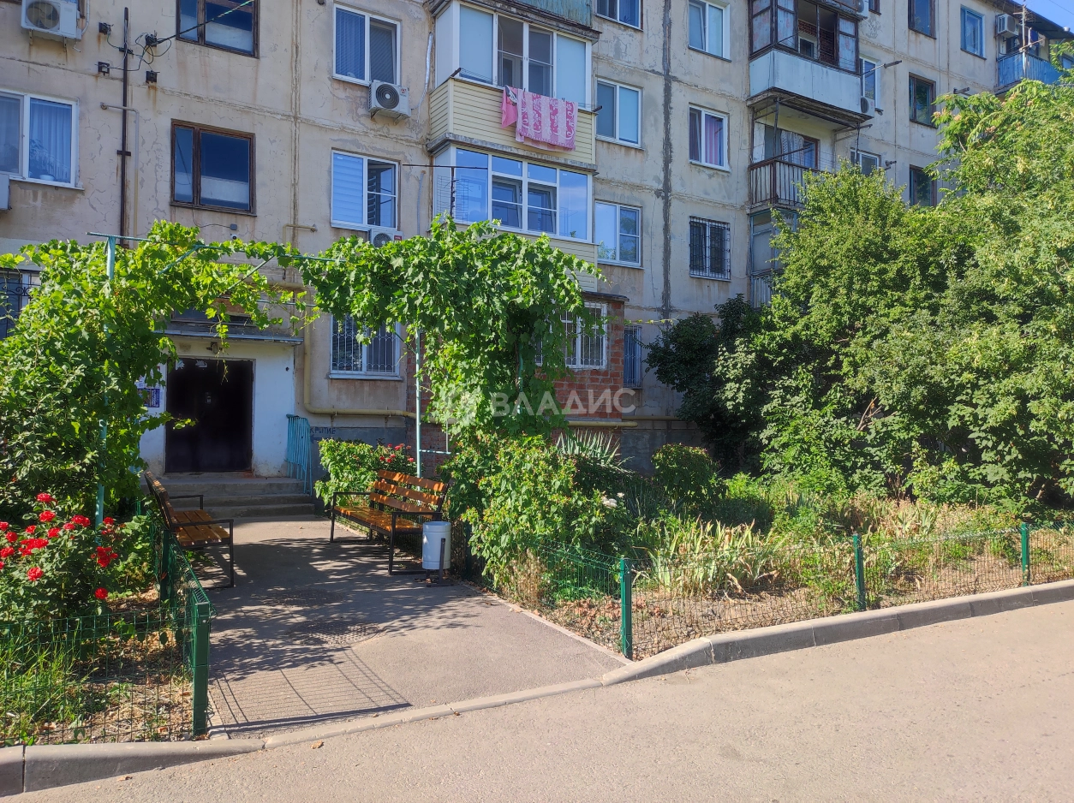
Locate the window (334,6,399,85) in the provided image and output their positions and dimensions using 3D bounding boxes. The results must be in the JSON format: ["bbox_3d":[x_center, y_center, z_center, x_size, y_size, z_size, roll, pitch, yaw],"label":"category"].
[{"bbox_3d":[-3.193,-6.593,14.578,1.270,1.360,0.150,1,-1,-29],"label":"window"}]

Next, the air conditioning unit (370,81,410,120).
[{"bbox_3d":[-2.775,-5.606,14.502,0.720,0.530,0.300,1,-1,-29],"label":"air conditioning unit"}]

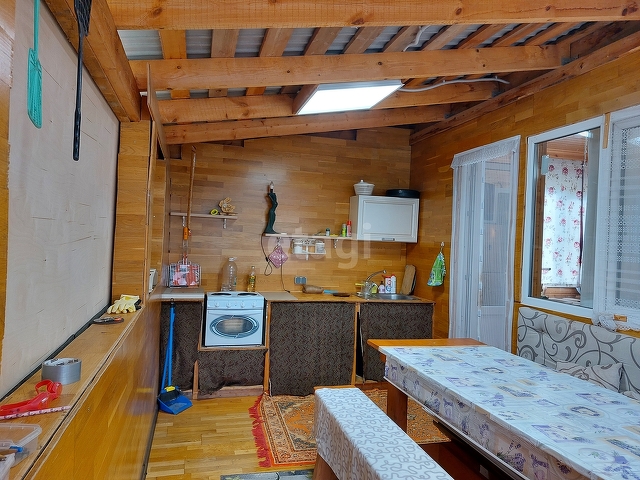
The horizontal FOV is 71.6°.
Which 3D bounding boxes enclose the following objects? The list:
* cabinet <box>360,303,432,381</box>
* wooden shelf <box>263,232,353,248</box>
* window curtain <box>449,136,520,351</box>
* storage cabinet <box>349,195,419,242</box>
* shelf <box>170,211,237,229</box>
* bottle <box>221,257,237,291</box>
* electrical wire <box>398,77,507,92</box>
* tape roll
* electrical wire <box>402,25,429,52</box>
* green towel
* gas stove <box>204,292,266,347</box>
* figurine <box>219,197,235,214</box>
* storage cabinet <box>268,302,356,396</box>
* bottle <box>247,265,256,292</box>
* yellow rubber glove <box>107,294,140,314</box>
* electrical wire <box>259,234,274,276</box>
[{"bbox_3d":[0.658,1.051,4.772,0.822,0.868,0.620,3,0,-16],"label":"cabinet"},{"bbox_3d":[-0.119,0.010,4.691,0.953,0.113,0.183,3,0,-16],"label":"wooden shelf"},{"bbox_3d":[1.361,0.336,3.887,0.070,2.326,0.930,3,0,-16],"label":"window curtain"},{"bbox_3d":[0.699,-0.222,4.868,0.695,0.471,0.276,3,0,-16],"label":"storage cabinet"},{"bbox_3d":[-1.174,-0.188,4.497,0.646,0.118,0.170,3,0,-16],"label":"shelf"},{"bbox_3d":[-0.932,0.369,4.548,0.155,0.358,0.155,3,0,-16],"label":"bottle"},{"bbox_3d":[1.035,-1.173,3.371,0.960,0.090,0.050,-11,3,-15],"label":"electrical wire"},{"bbox_3d":[-0.666,0.339,1.147,0.086,0.044,0.086,3,0,-16],"label":"tape roll"},{"bbox_3d":[0.570,-1.197,2.629,0.100,0.060,0.360,3,0,-16],"label":"electrical wire"},{"bbox_3d":[1.157,0.291,4.377,0.070,0.350,0.230,2,0,-16],"label":"green towel"},{"bbox_3d":[-0.807,0.728,4.154,0.500,0.420,0.430,2,0,-16],"label":"gas stove"},{"bbox_3d":[-0.921,-0.344,4.412,0.165,0.180,0.090,2,0,-16],"label":"figurine"},{"bbox_3d":[-0.132,1.000,4.409,0.870,0.850,0.560,2,0,-16],"label":"storage cabinet"},{"bbox_3d":[-0.692,0.421,4.617,0.078,0.280,0.078,3,0,-16],"label":"bottle"},{"bbox_3d":[-0.931,0.304,2.121,0.145,0.070,0.190,2,0,-7],"label":"yellow rubber glove"},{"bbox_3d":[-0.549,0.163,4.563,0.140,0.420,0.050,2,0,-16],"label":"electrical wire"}]

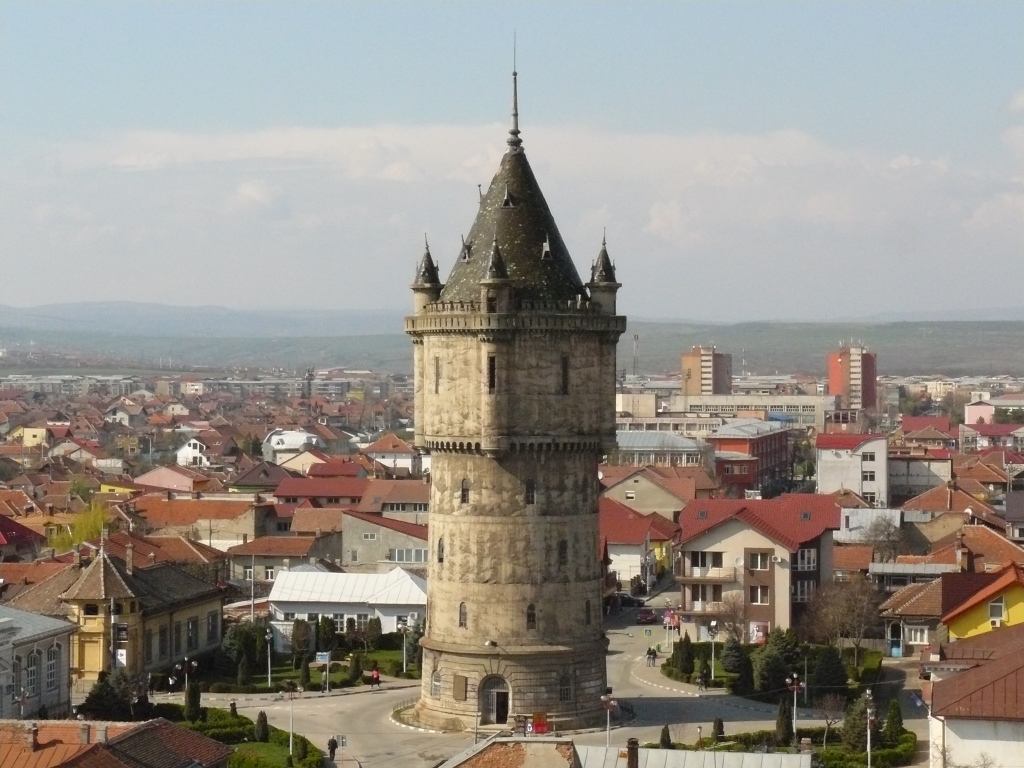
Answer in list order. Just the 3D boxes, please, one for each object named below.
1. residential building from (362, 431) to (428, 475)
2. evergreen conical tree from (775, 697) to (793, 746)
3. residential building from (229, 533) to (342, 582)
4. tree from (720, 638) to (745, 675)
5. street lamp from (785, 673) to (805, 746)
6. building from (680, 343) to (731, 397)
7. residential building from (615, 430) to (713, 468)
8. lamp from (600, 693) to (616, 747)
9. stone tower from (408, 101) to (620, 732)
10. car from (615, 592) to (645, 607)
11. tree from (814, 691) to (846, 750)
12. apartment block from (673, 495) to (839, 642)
[{"bbox_3d":[-26.044,16.038,503.135,10.500,10.300,10.500,0,1,12],"label":"residential building"},{"bbox_3d":[18.707,23.238,154.337,1.300,3.300,1.300,0,1,0],"label":"evergreen conical tree"},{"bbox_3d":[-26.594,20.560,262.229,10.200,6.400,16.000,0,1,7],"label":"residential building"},{"bbox_3d":[18.715,22.977,191.254,2.000,3.050,2.000,0,1,0],"label":"tree"},{"bbox_3d":[19.436,22.340,154.127,1.350,5.100,1.200,0,1,0],"label":"street lamp"},{"bbox_3d":[89.343,-0.516,1030.051,17.500,32.500,17.500,1,1,40],"label":"building"},{"bbox_3d":[29.423,15.911,479.871,25.000,11.000,14.000,0,1,11],"label":"residential building"},{"bbox_3d":[6.353,22.335,148.000,1.100,4.500,1.000,0,1,0],"label":"lamp"},{"bbox_3d":[0.227,0.923,170.019,16.600,47.600,16.600,0,1,0],"label":"stone tower"},{"bbox_3d":[12.350,23.231,243.556,4.300,1.450,1.750,0,1,10],"label":"car"},{"bbox_3d":[21.370,22.707,150.847,2.200,3.700,2.100,0,1,0],"label":"tree"},{"bbox_3d":[23.864,17.744,215.897,15.300,13.000,15.500,0,1,12],"label":"apartment block"}]

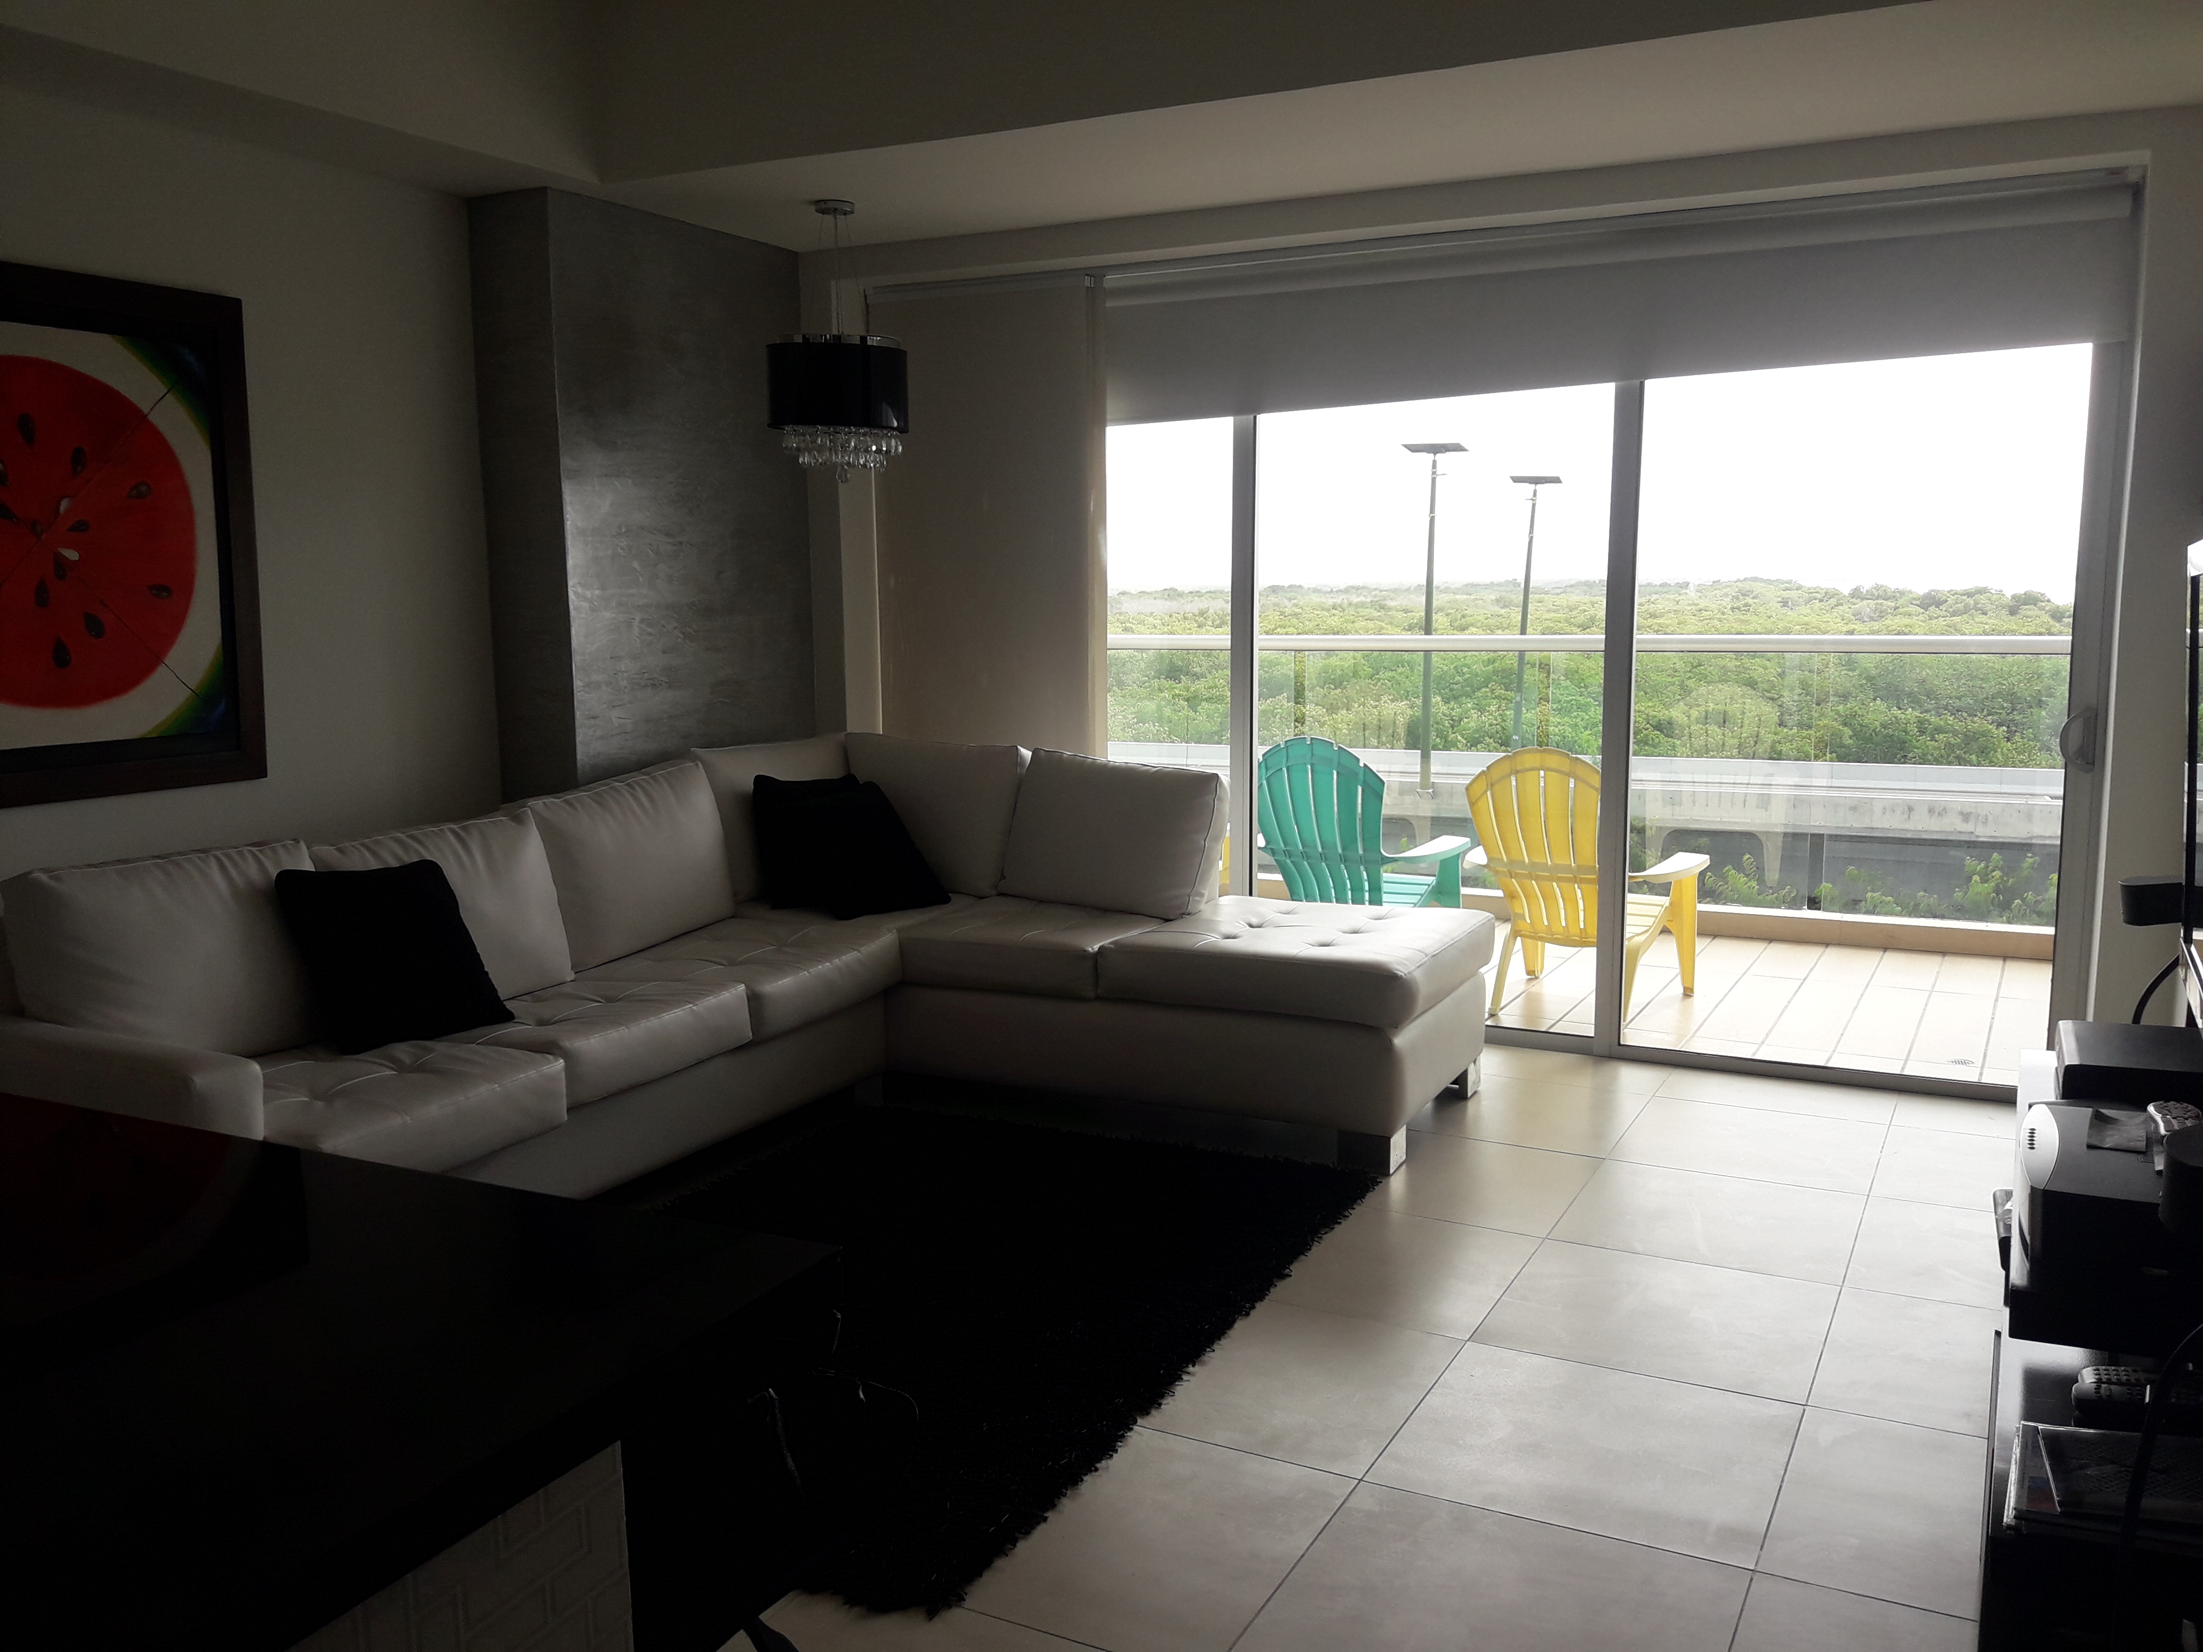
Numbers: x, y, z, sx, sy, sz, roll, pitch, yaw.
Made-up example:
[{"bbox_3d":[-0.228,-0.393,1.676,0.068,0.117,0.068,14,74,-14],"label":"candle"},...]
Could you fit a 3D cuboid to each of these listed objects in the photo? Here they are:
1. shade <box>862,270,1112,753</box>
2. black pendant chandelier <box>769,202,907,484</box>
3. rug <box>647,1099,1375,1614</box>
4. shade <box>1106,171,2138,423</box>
[{"bbox_3d":[-0.391,-0.668,6.092,0.910,2.320,0.110,4,9,28],"label":"shade"},{"bbox_3d":[-0.771,-1.420,5.259,0.404,0.800,0.404,0,8,0],"label":"black pendant chandelier"},{"bbox_3d":[-0.426,0.925,3.688,1.430,0.045,1.970,4,9,28],"label":"rug"},{"bbox_3d":[1.283,-1.473,5.084,2.867,0.465,0.110,4,9,28],"label":"shade"}]

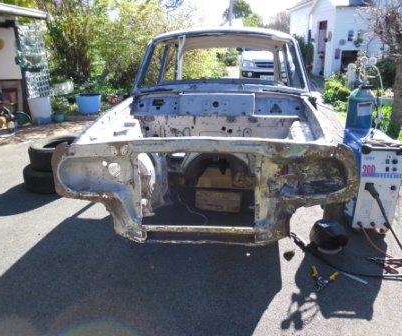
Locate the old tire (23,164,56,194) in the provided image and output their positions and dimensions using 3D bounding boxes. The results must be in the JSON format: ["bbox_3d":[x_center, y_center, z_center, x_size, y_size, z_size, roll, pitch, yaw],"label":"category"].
[{"bbox_3d":[-1.175,0.052,2.990,0.605,0.182,0.605,-1,17,0],"label":"old tire"}]

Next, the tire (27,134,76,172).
[{"bbox_3d":[-1.125,-0.128,2.950,0.600,0.182,0.600,-1,17,0],"label":"tire"}]

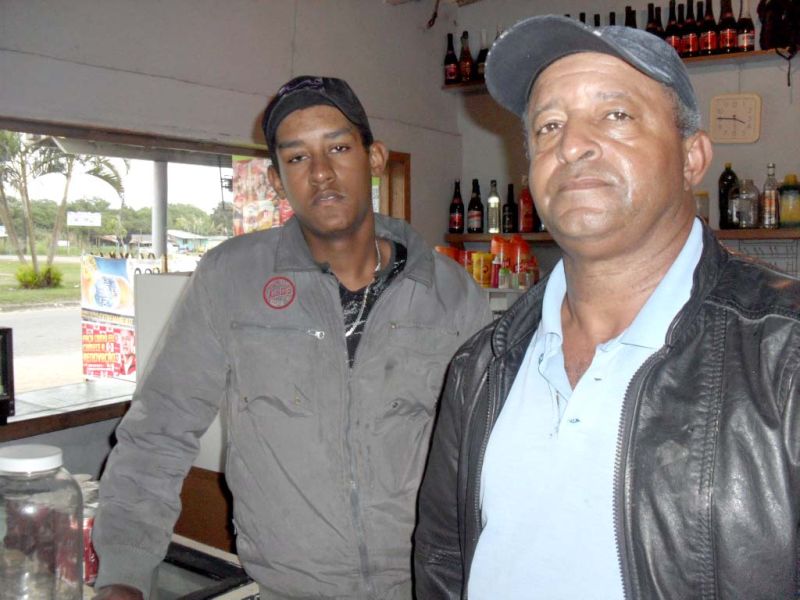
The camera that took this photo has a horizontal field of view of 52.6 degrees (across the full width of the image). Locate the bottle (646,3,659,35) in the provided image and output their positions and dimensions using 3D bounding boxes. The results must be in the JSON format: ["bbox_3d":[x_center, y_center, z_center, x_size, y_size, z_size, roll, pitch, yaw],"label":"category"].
[{"bbox_3d":[1.299,-1.380,4.181,0.080,0.300,0.080,1,4,30],"label":"bottle"}]

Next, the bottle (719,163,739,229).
[{"bbox_3d":[1.525,-0.479,3.750,0.093,0.308,0.093,3,5,34],"label":"bottle"}]

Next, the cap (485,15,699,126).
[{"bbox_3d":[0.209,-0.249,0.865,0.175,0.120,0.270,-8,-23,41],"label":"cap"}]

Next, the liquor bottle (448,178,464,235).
[{"bbox_3d":[0.315,-0.515,4.500,0.082,0.296,0.082,0,4,0],"label":"liquor bottle"}]

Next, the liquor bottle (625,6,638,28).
[{"bbox_3d":[1.207,-1.388,4.245,0.080,0.300,0.080,1,4,30],"label":"liquor bottle"}]

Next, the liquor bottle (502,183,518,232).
[{"bbox_3d":[0.626,-0.517,4.569,0.084,0.277,0.084,1,4,30],"label":"liquor bottle"}]

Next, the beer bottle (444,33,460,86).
[{"bbox_3d":[0.304,-1.415,4.754,0.080,0.300,0.080,-1,4,0],"label":"beer bottle"}]

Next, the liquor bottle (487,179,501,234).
[{"bbox_3d":[0.508,-0.505,4.380,0.065,0.291,0.065,0,4,0],"label":"liquor bottle"}]

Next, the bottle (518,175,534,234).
[{"bbox_3d":[0.669,-0.504,4.280,0.079,0.305,0.079,0,4,0],"label":"bottle"}]

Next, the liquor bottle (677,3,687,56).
[{"bbox_3d":[1.453,-1.378,4.176,0.080,0.300,0.080,1,4,30],"label":"liquor bottle"}]

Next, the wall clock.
[{"bbox_3d":[1.713,-0.925,4.121,0.250,0.255,0.040,1,4,30],"label":"wall clock"}]

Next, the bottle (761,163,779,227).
[{"bbox_3d":[1.679,-0.467,3.660,0.073,0.297,0.073,3,5,34],"label":"bottle"}]

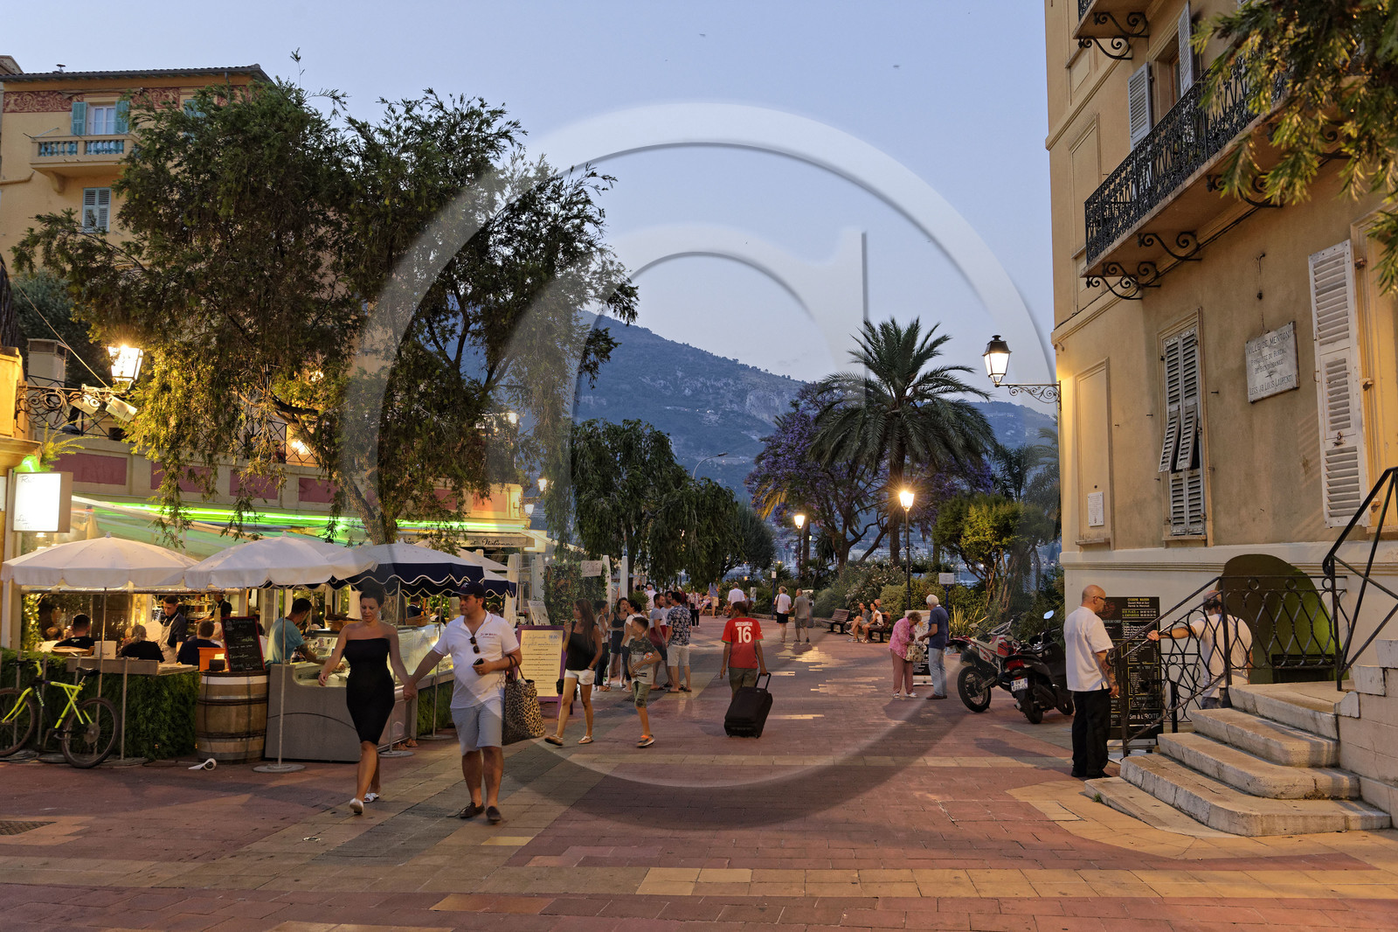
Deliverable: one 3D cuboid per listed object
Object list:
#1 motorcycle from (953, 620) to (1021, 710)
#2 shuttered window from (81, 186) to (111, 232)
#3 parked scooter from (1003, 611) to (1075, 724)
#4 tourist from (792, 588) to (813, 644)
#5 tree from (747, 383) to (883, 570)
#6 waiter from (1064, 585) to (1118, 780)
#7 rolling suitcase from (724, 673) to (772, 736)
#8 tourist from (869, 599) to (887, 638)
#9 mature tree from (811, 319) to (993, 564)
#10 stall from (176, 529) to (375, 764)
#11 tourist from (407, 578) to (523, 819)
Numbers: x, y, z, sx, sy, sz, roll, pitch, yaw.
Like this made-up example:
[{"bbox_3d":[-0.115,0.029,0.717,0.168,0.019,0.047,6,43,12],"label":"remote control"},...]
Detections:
[{"bbox_3d":[4.330,2.893,16.403,0.820,1.230,2.080,-5,-7,44],"label":"motorcycle"},{"bbox_3d":[-21.940,-9.309,42.432,1.052,1.679,0.140,0,-5,6],"label":"shuttered window"},{"bbox_3d":[4.700,2.678,15.218,0.800,1.380,1.950,-4,-6,33],"label":"parked scooter"},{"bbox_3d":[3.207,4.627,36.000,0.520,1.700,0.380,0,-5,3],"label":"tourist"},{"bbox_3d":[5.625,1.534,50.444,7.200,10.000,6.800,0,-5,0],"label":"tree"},{"bbox_3d":[3.630,1.994,10.857,0.360,1.750,0.490,2,-5,-18],"label":"waiter"},{"bbox_3d":[0.646,2.727,13.763,0.410,0.250,1.070,-2,30,19],"label":"rolling suitcase"},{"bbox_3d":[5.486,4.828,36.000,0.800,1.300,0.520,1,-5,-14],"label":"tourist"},{"bbox_3d":[8.976,0.101,52.214,8.100,13.400,8.100,0,-5,0],"label":"mature tree"},{"bbox_3d":[-4.063,1.790,11.499,1.850,2.220,2.100,1,-5,-12],"label":"stall"},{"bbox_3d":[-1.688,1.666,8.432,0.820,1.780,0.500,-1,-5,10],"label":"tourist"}]

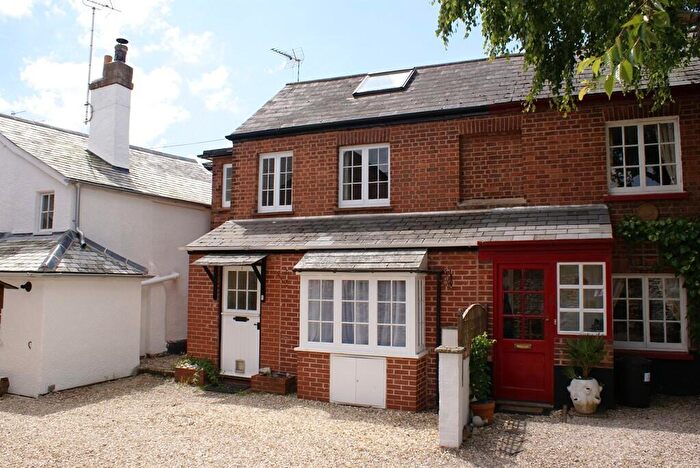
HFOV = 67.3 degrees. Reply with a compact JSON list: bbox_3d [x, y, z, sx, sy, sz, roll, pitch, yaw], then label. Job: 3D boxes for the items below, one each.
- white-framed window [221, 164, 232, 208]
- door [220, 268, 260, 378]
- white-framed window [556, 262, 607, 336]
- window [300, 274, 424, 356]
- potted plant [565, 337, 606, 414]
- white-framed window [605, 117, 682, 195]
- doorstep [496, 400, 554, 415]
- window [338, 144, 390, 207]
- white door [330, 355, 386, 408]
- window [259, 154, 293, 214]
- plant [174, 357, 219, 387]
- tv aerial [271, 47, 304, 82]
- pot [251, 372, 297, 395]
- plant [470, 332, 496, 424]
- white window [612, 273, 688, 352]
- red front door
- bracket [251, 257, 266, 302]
[{"bbox_3d":[-2.836,-1.134,12.398,0.369,1.049,0.082,-2,-6,21],"label":"white-framed window"},{"bbox_3d":[-1.946,1.553,9.389,0.791,1.931,0.072,-2,-6,21],"label":"door"},{"bbox_3d":[3.191,0.885,7.253,0.628,0.995,0.082,-2,-6,21],"label":"white-framed window"},{"bbox_3d":[0.174,1.223,8.232,1.930,1.240,0.610,-1,-4,21],"label":"window"},{"bbox_3d":[3.062,1.829,6.828,0.470,0.957,0.461,-2,-6,21],"label":"potted plant"},{"bbox_3d":[4.703,-1.234,8.425,1.040,1.200,0.100,-1,-4,21],"label":"white-framed window"},{"bbox_3d":[2.408,2.398,7.274,0.738,0.102,0.266,-2,-6,21],"label":"doorstep"},{"bbox_3d":[0.295,-1.096,10.084,1.030,1.200,0.100,-1,-4,21],"label":"window"},{"bbox_3d":[0.123,2.217,7.964,0.903,0.722,0.061,-2,-6,21],"label":"white door"},{"bbox_3d":[-1.498,-1.054,10.759,0.775,1.250,0.100,-1,-4,21],"label":"window"},{"bbox_3d":[-2.615,2.356,9.101,0.647,0.420,0.410,-2,-6,21],"label":"plant"},{"bbox_3d":[-1.558,-4.316,13.097,1.000,0.910,0.360,4,-5,-42],"label":"tv aerial"},{"bbox_3d":[-1.276,2.500,8.801,0.640,0.235,0.360,-1,-4,21],"label":"pot"},{"bbox_3d":[1.788,1.920,7.083,0.380,1.180,0.380,-1,-4,21],"label":"plant"},{"bbox_3d":[4.376,1.144,7.748,0.993,1.111,0.082,-2,-6,21],"label":"white window"},{"bbox_3d":[2.492,1.401,7.534,0.802,1.939,0.082,-2,-6,21],"label":"red front door"},{"bbox_3d":[-1.568,0.796,9.024,0.075,0.790,0.420,-1,-4,21],"label":"bracket"}]

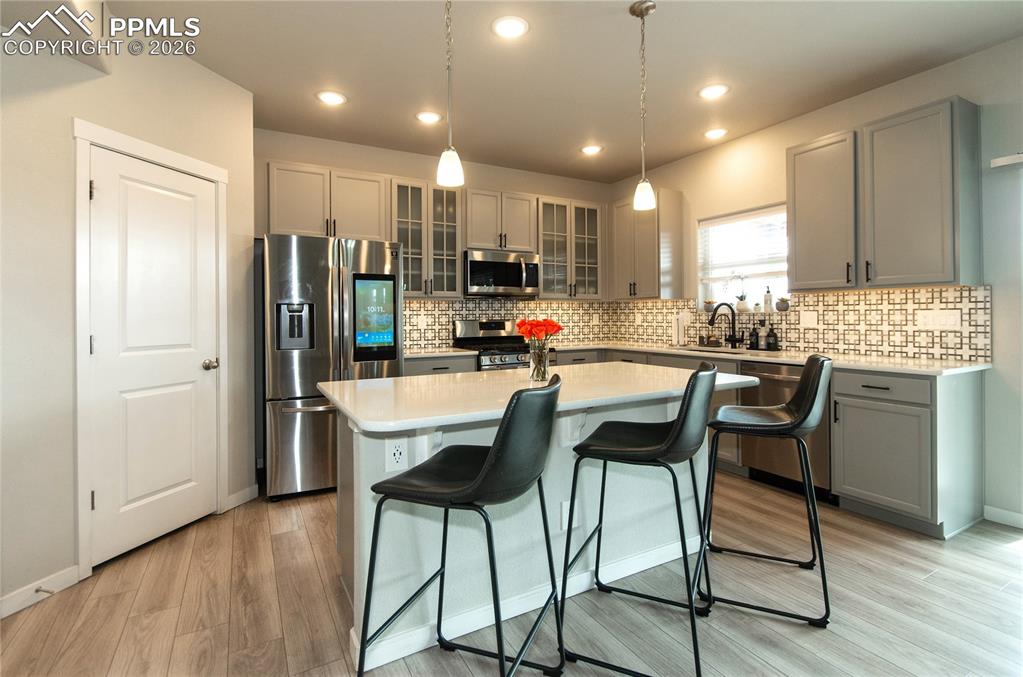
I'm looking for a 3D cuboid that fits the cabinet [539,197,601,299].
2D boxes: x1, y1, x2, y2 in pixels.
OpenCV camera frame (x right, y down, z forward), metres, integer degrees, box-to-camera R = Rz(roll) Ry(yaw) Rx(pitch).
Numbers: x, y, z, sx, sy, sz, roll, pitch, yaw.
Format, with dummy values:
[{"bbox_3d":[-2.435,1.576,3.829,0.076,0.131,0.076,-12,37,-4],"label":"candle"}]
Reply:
[{"bbox_3d":[0.550,-0.910,4.889,0.784,1.023,0.334,-2,3,-28],"label":"cabinet"}]

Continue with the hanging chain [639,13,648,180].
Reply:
[{"bbox_3d":[0.647,-1.188,2.228,0.032,0.795,0.032,-2,3,-29],"label":"hanging chain"}]

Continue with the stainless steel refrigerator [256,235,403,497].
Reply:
[{"bbox_3d":[-1.407,0.175,3.565,0.924,1.792,0.802,-2,3,-28],"label":"stainless steel refrigerator"}]

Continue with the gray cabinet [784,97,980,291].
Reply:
[{"bbox_3d":[2.324,-0.832,2.927,0.330,1.019,0.902,-2,3,-29],"label":"gray cabinet"}]

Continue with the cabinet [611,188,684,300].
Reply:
[{"bbox_3d":[1.359,-0.901,4.699,0.330,1.009,0.756,-2,3,-29],"label":"cabinet"}]

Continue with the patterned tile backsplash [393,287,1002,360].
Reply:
[{"bbox_3d":[0.812,-0.102,3.379,2.597,0.457,3.245,-2,3,-29],"label":"patterned tile backsplash"}]

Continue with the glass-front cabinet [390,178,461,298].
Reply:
[{"bbox_3d":[-0.788,-0.861,4.141,0.656,1.016,0.324,-2,3,-29],"label":"glass-front cabinet"}]

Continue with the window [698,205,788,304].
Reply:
[{"bbox_3d":[2.044,-0.671,4.009,0.091,0.843,0.862,-2,3,-28],"label":"window"}]

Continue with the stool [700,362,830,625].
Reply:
[{"bbox_3d":[1.128,0.614,2.067,0.501,1.002,0.491,0,3,26],"label":"stool"}]

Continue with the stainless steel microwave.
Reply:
[{"bbox_3d":[-0.152,-0.609,4.467,0.767,0.415,0.423,-2,3,-28],"label":"stainless steel microwave"}]

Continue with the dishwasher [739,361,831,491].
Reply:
[{"bbox_3d":[2.070,0.554,3.160,0.620,0.775,0.605,-2,3,-29],"label":"dishwasher"}]

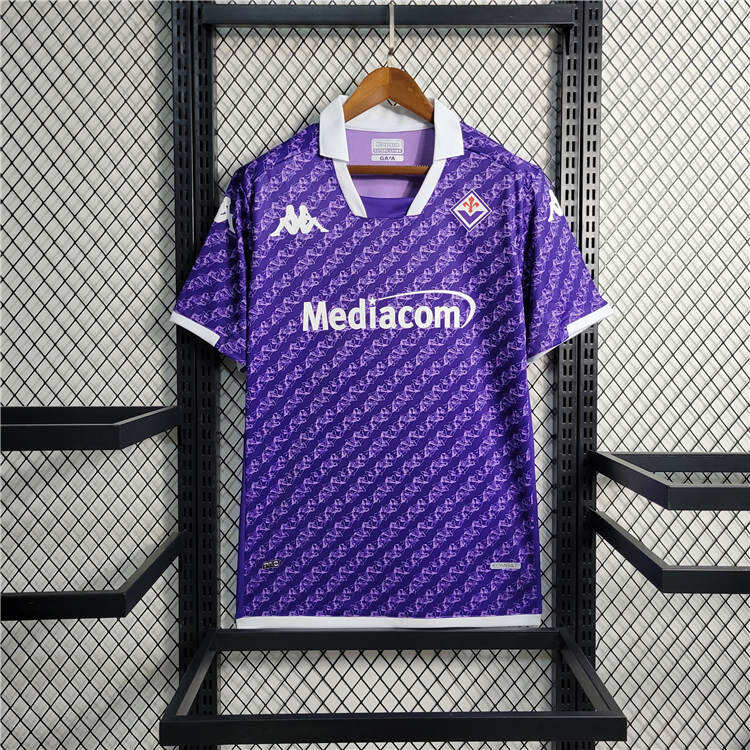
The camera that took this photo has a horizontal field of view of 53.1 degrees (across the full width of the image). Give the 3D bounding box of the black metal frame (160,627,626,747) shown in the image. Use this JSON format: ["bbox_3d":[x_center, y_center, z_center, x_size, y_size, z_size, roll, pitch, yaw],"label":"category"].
[{"bbox_3d":[0.021,0.421,1.043,0.560,0.030,0.290,0,2,-2],"label":"black metal frame"}]

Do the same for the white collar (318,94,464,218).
[{"bbox_3d":[0.024,-0.320,1.100,0.210,0.178,0.115,0,2,-2],"label":"white collar"}]

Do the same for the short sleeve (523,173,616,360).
[{"bbox_3d":[0.283,-0.160,1.105,0.135,0.282,0.110,0,2,-2],"label":"short sleeve"}]

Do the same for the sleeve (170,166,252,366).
[{"bbox_3d":[-0.240,-0.158,1.105,0.125,0.283,0.110,0,2,-2],"label":"sleeve"}]

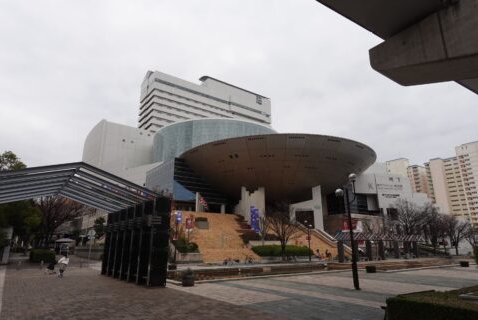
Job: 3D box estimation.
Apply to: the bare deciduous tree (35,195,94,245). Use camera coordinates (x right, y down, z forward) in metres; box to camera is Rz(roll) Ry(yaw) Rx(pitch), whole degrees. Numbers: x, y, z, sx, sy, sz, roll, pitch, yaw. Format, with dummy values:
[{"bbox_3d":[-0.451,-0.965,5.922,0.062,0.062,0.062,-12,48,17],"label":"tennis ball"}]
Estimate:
[{"bbox_3d":[-22.476,8.396,36.065,6.400,7.665,6.000,9,-18,-29],"label":"bare deciduous tree"}]

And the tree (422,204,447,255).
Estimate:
[{"bbox_3d":[32.559,11.542,46.631,4.100,8.211,4.000,-11,-19,34],"label":"tree"}]

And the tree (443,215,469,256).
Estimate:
[{"bbox_3d":[35.092,12.062,45.176,3.800,6.436,3.700,-12,-19,36],"label":"tree"}]

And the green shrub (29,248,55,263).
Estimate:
[{"bbox_3d":[-19.313,9.369,27.520,2.100,1.250,1.400,6,-16,-19],"label":"green shrub"}]

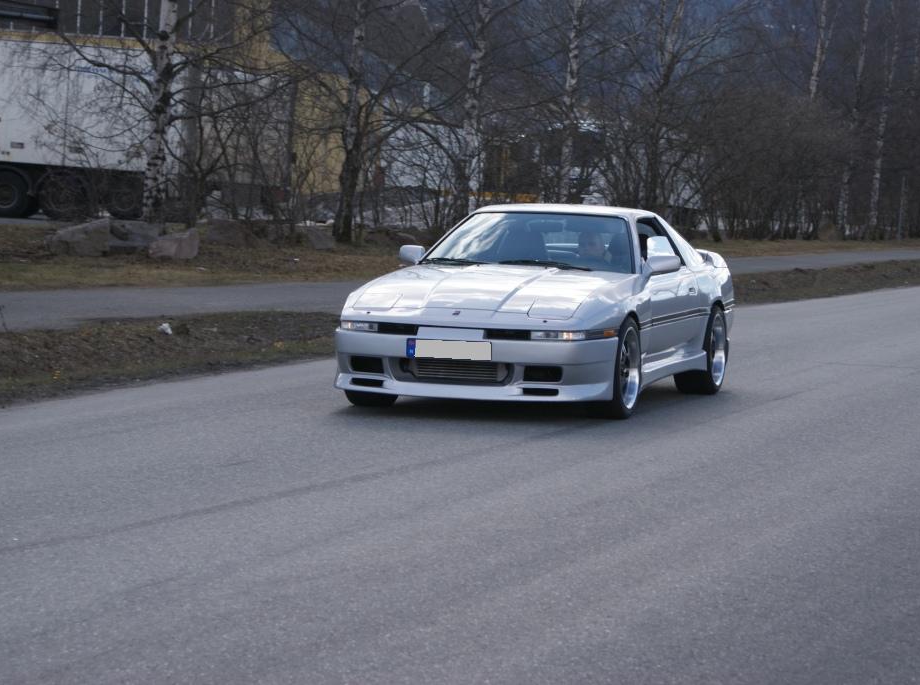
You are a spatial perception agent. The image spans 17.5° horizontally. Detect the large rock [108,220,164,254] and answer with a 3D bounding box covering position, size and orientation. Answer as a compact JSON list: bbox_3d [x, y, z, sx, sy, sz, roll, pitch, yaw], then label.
[{"bbox_3d":[-5.026,-1.642,46.300,0.920,0.500,0.620,2,3,-6],"label":"large rock"}]

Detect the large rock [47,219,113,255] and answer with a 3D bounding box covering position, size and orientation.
[{"bbox_3d":[-5.602,-1.542,43.900,0.920,0.540,0.650,2,3,-7],"label":"large rock"}]

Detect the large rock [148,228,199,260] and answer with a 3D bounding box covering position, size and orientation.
[{"bbox_3d":[-4.226,-1.446,44.100,0.720,0.450,0.550,2,3,-6],"label":"large rock"}]

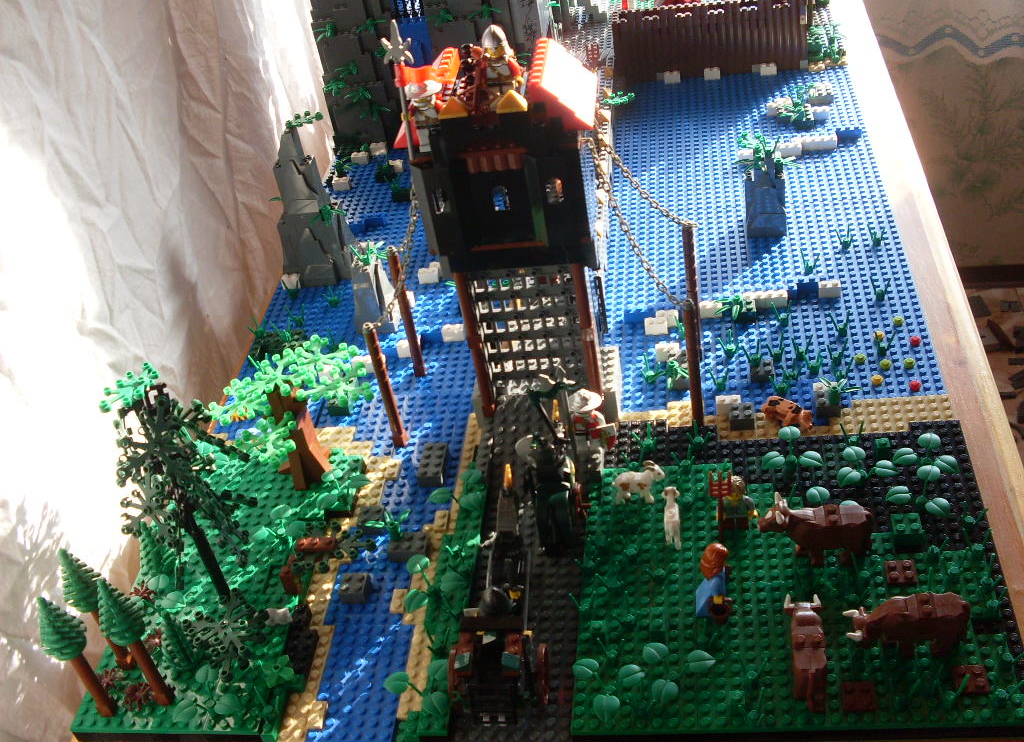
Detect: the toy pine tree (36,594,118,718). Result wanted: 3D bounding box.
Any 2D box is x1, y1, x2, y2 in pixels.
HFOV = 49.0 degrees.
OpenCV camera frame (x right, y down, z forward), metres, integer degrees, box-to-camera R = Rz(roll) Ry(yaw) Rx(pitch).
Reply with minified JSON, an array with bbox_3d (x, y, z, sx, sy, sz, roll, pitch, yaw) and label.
[{"bbox_3d":[-0.233,0.153,0.600,0.027,0.096,0.027,-3,39,10],"label":"toy pine tree"}]

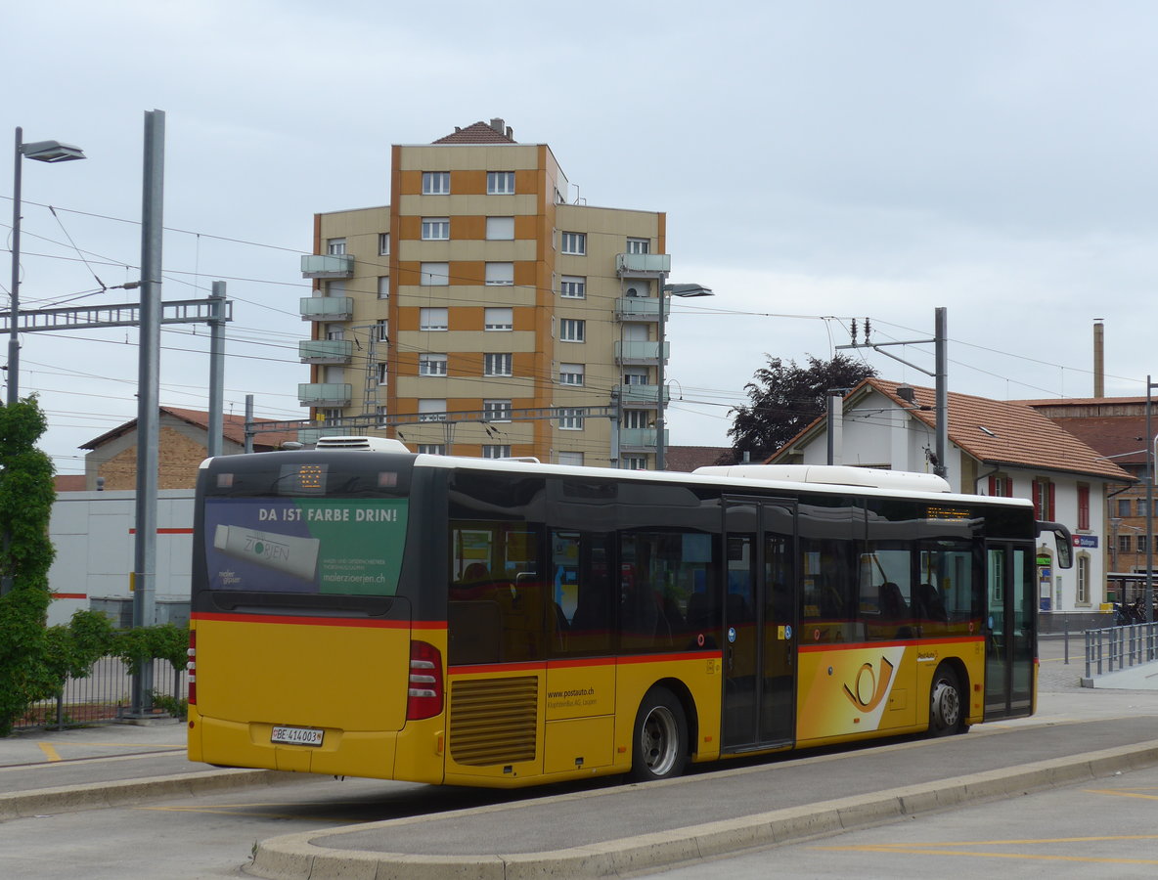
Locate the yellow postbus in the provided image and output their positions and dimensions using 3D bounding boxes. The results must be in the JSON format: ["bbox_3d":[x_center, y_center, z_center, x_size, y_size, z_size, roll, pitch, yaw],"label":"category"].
[{"bbox_3d":[1.171,1.693,22.420,2.600,3.100,12.000,-2,-4,34],"label":"yellow postbus"}]

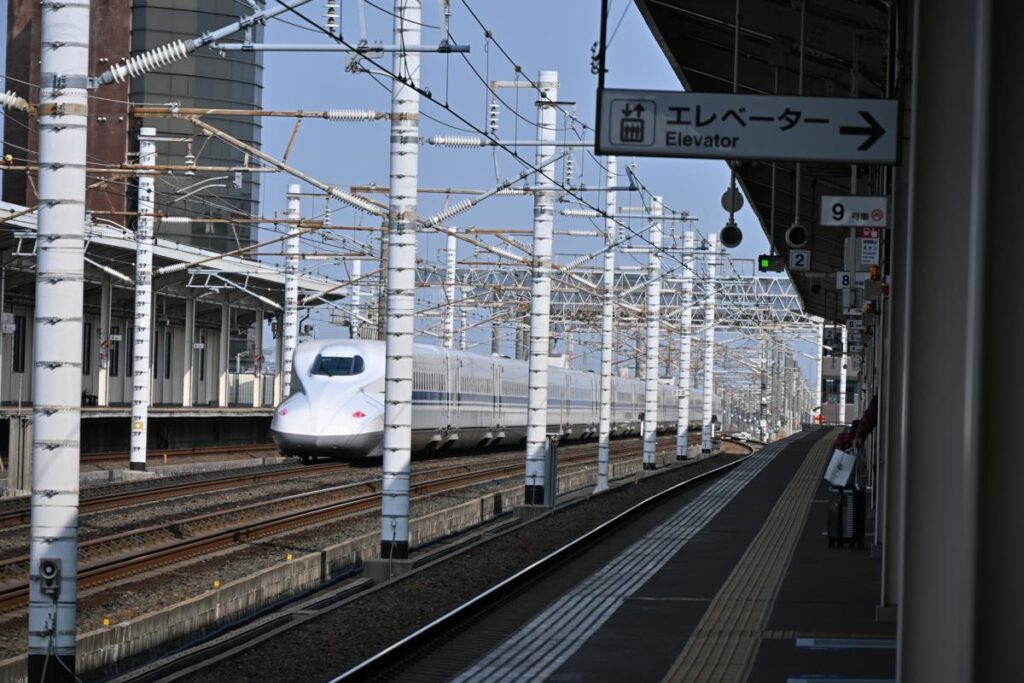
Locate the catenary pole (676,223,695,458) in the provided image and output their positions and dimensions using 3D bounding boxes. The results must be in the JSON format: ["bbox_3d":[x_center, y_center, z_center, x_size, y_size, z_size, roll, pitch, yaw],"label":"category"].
[{"bbox_3d":[7.880,0.176,240.000,0.435,10.291,0.435,2,0,4],"label":"catenary pole"}]

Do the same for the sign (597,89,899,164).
[{"bbox_3d":[1.328,-1.210,30.000,1.695,0.375,0.120,2,0,4],"label":"sign"}]

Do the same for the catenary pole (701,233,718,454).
[{"bbox_3d":[10.172,0.111,272.000,0.420,11.285,0.420,2,0,4],"label":"catenary pole"}]

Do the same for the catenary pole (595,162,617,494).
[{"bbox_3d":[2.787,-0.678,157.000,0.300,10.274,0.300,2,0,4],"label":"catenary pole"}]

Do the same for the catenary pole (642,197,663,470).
[{"bbox_3d":[5.286,-0.304,199.000,0.430,10.258,0.430,2,0,4],"label":"catenary pole"}]

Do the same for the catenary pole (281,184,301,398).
[{"bbox_3d":[-7.892,-0.759,190.000,0.440,9.701,0.440,2,0,4],"label":"catenary pole"}]

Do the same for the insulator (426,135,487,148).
[{"bbox_3d":[-0.908,-3.285,87.500,0.954,0.197,0.197,2,0,4],"label":"insulator"}]

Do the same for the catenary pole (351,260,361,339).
[{"bbox_3d":[-8.643,0.522,292.000,0.405,10.045,0.405,2,0,4],"label":"catenary pole"}]

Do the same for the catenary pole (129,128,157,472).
[{"bbox_3d":[-10.546,-1.175,152.000,0.437,9.827,0.437,2,0,4],"label":"catenary pole"}]

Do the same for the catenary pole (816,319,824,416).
[{"bbox_3d":[18.502,2.154,320.000,0.280,8.662,0.280,2,0,4],"label":"catenary pole"}]

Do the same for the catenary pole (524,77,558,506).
[{"bbox_3d":[0.711,-1.270,125.000,0.445,10.210,0.445,2,0,4],"label":"catenary pole"}]

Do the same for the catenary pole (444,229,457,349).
[{"bbox_3d":[-3.119,-0.187,267.000,0.410,11.017,0.410,2,0,4],"label":"catenary pole"}]

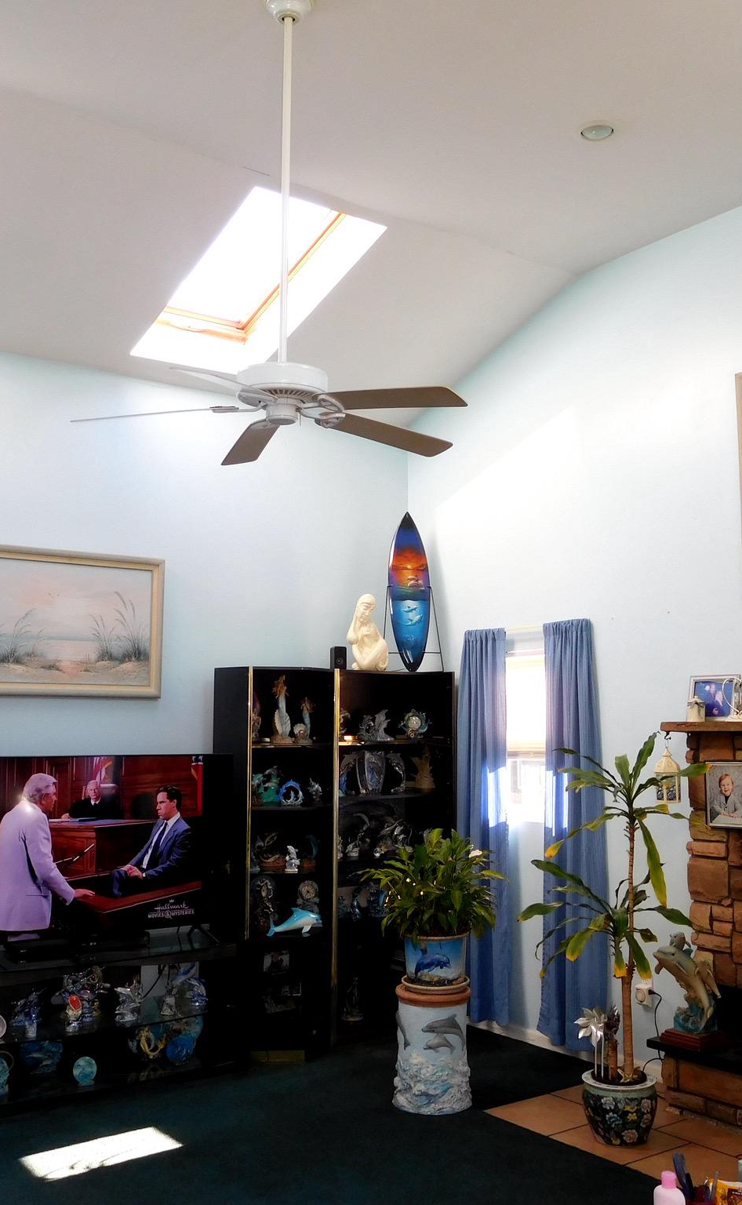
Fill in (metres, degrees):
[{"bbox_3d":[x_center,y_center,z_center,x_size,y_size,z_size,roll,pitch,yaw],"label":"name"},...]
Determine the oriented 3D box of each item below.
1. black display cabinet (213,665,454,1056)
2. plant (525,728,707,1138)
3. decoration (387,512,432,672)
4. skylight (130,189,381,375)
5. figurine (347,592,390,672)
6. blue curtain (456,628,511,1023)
[{"bbox_3d":[-0.185,1.351,6.323,1.290,1.952,0.430,4,-8,-36],"label":"black display cabinet"},{"bbox_3d":[0.961,1.338,4.714,0.713,1.577,0.626,-1,-6,11],"label":"plant"},{"bbox_3d":[0.211,-0.061,6.460,0.232,0.864,0.130,0,-6,2],"label":"decoration"},{"bbox_3d":[-0.568,-1.546,5.632,0.729,0.130,1.172,5,-32,-38],"label":"skylight"},{"bbox_3d":[-0.013,0.178,6.504,0.240,0.425,0.220,2,-6,-18],"label":"figurine"},{"bbox_3d":[0.626,1.194,6.318,0.081,2.079,0.335,5,-8,-38],"label":"blue curtain"}]

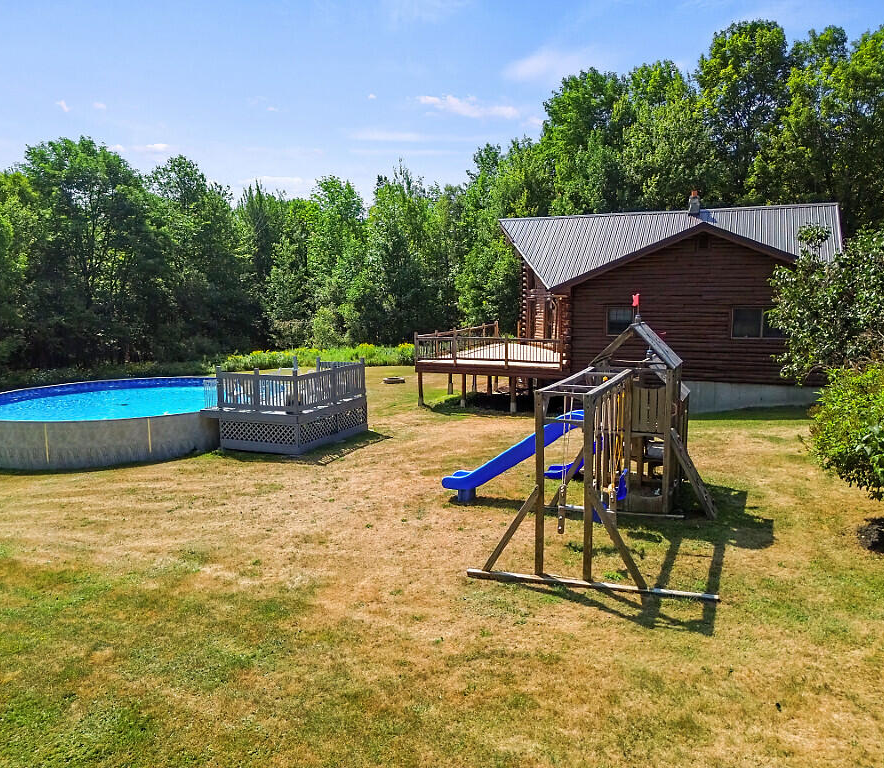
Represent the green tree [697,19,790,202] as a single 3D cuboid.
[{"bbox_3d":[17.077,-11.197,41.254,6.200,18.957,6.200,3,8,24],"label":"green tree"}]

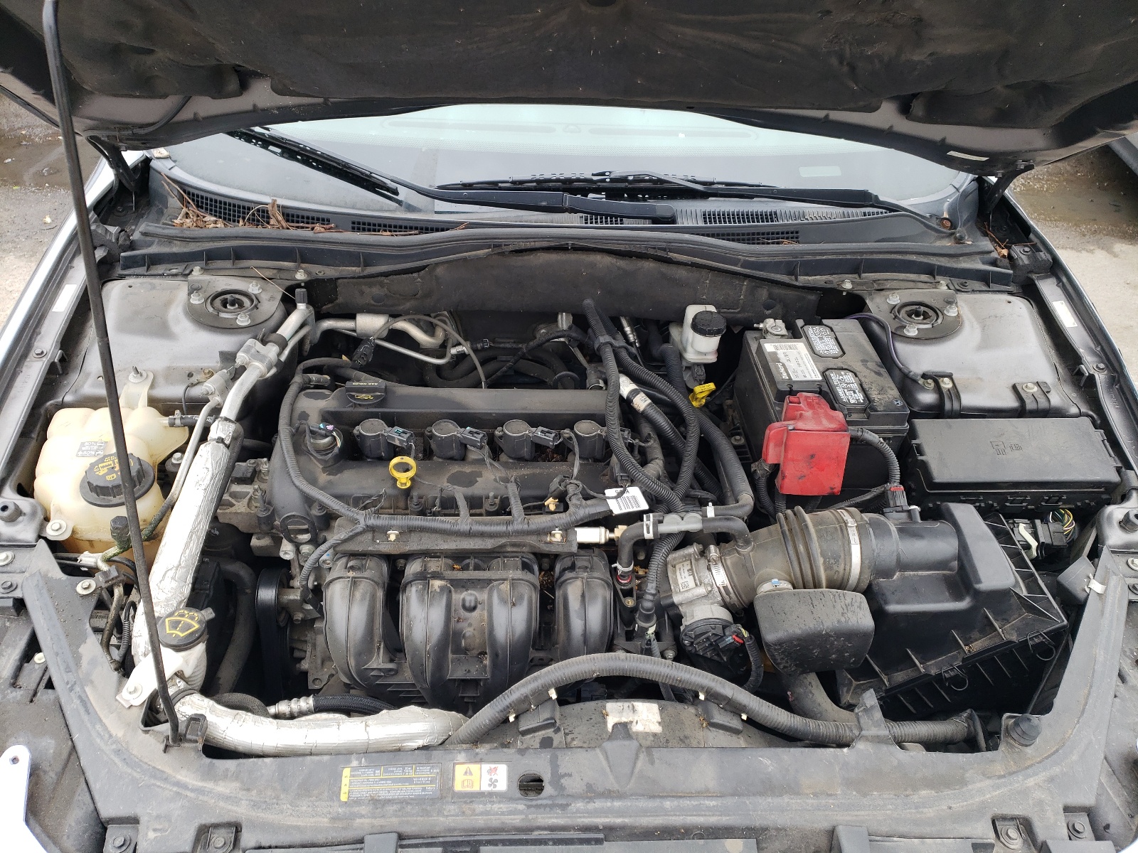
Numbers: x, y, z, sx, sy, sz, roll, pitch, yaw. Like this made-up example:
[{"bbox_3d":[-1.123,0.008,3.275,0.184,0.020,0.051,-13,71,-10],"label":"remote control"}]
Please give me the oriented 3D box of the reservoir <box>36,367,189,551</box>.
[{"bbox_3d":[-0.571,0.067,1.106,0.170,0.180,0.225,0,39,-3],"label":"reservoir"}]

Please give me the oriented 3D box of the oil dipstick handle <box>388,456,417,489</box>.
[{"bbox_3d":[-0.209,0.057,1.070,0.035,0.046,0.014,0,37,-3],"label":"oil dipstick handle"}]

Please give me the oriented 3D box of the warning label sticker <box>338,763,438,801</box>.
[{"bbox_3d":[-0.168,0.337,0.807,0.092,0.002,0.034,0,39,-4],"label":"warning label sticker"}]

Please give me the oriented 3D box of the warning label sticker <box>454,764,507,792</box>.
[{"bbox_3d":[-0.084,0.335,0.815,0.050,0.002,0.027,1,39,-3],"label":"warning label sticker"}]

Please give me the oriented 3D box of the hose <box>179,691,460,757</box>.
[{"bbox_3d":[-0.260,0.301,0.880,0.287,0.055,0.070,0,37,-3],"label":"hose"}]

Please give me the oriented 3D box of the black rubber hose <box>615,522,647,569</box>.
[{"bbox_3d":[0.075,0.144,1.034,0.037,0.056,0.026,0,37,-3],"label":"black rubber hose"}]

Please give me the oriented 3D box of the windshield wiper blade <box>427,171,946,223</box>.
[{"bbox_3d":[0.186,-0.364,1.356,0.785,0.060,0.085,0,39,-3],"label":"windshield wiper blade"}]

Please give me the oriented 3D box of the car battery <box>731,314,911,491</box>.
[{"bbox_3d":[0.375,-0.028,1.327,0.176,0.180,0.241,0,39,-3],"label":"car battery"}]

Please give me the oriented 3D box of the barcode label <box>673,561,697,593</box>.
[{"bbox_3d":[0.145,0.186,1.060,0.020,0.035,0.001,-12,4,-18],"label":"barcode label"}]

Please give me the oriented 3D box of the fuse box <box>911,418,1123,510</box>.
[{"bbox_3d":[0.611,0.057,1.198,0.268,0.080,0.120,0,53,-3],"label":"fuse box"}]

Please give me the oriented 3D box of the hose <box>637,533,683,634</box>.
[{"bbox_3d":[0.113,0.187,1.034,0.060,0.073,0.114,0,37,-3],"label":"hose"}]

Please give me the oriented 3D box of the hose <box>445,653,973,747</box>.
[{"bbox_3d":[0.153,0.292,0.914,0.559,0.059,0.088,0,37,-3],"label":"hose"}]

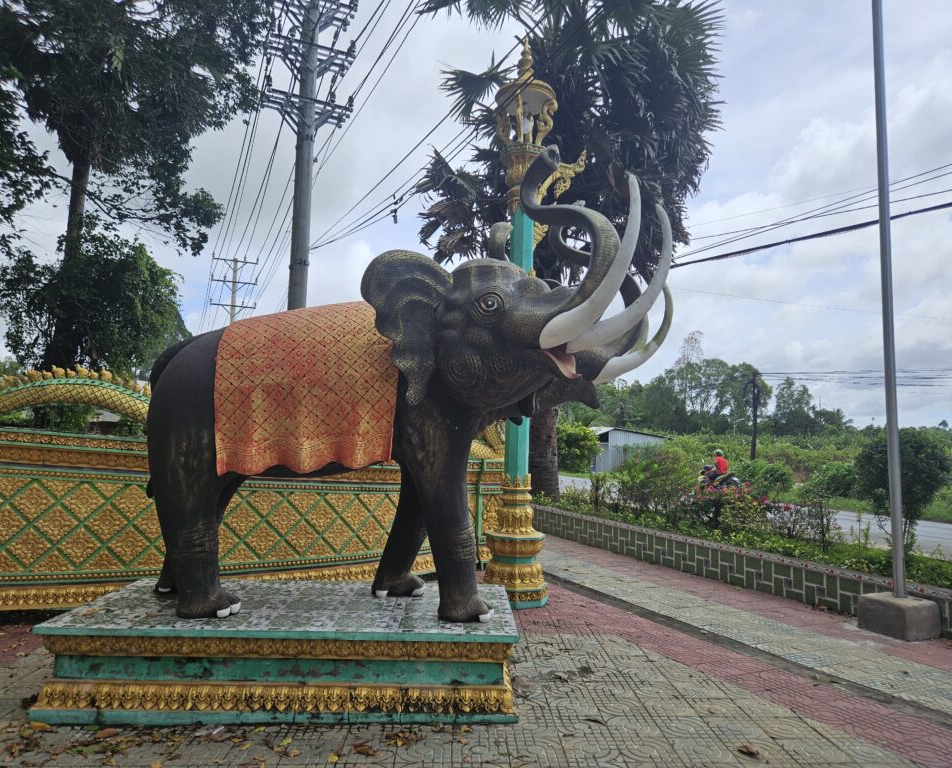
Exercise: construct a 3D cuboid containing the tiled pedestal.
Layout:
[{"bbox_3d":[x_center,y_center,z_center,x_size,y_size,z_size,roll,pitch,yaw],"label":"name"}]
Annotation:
[{"bbox_3d":[-1.141,1.741,4.608,2.770,0.500,1.450,2,-6,-2],"label":"tiled pedestal"}]

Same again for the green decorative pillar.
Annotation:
[{"bbox_3d":[0.484,-0.799,7.377,0.740,6.180,0.740,2,-6,-2],"label":"green decorative pillar"}]

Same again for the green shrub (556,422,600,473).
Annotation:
[{"bbox_3d":[6.555,4.116,44.828,3.300,3.500,3.200,1,-6,8],"label":"green shrub"}]

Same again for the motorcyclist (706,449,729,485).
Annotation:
[{"bbox_3d":[7.858,2.725,22.157,0.580,1.270,0.750,3,-6,-17],"label":"motorcyclist"}]

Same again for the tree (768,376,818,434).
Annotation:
[{"bbox_3d":[34.210,4.208,73.022,5.600,10.400,5.400,-1,-6,25],"label":"tree"}]

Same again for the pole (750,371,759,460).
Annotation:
[{"bbox_3d":[12.657,1.978,30.986,0.280,5.300,0.280,-1,-6,22],"label":"pole"}]

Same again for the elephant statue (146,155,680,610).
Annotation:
[{"bbox_3d":[-0.449,-0.046,4.767,3.580,3.120,1.400,2,-6,-2],"label":"elephant statue"}]

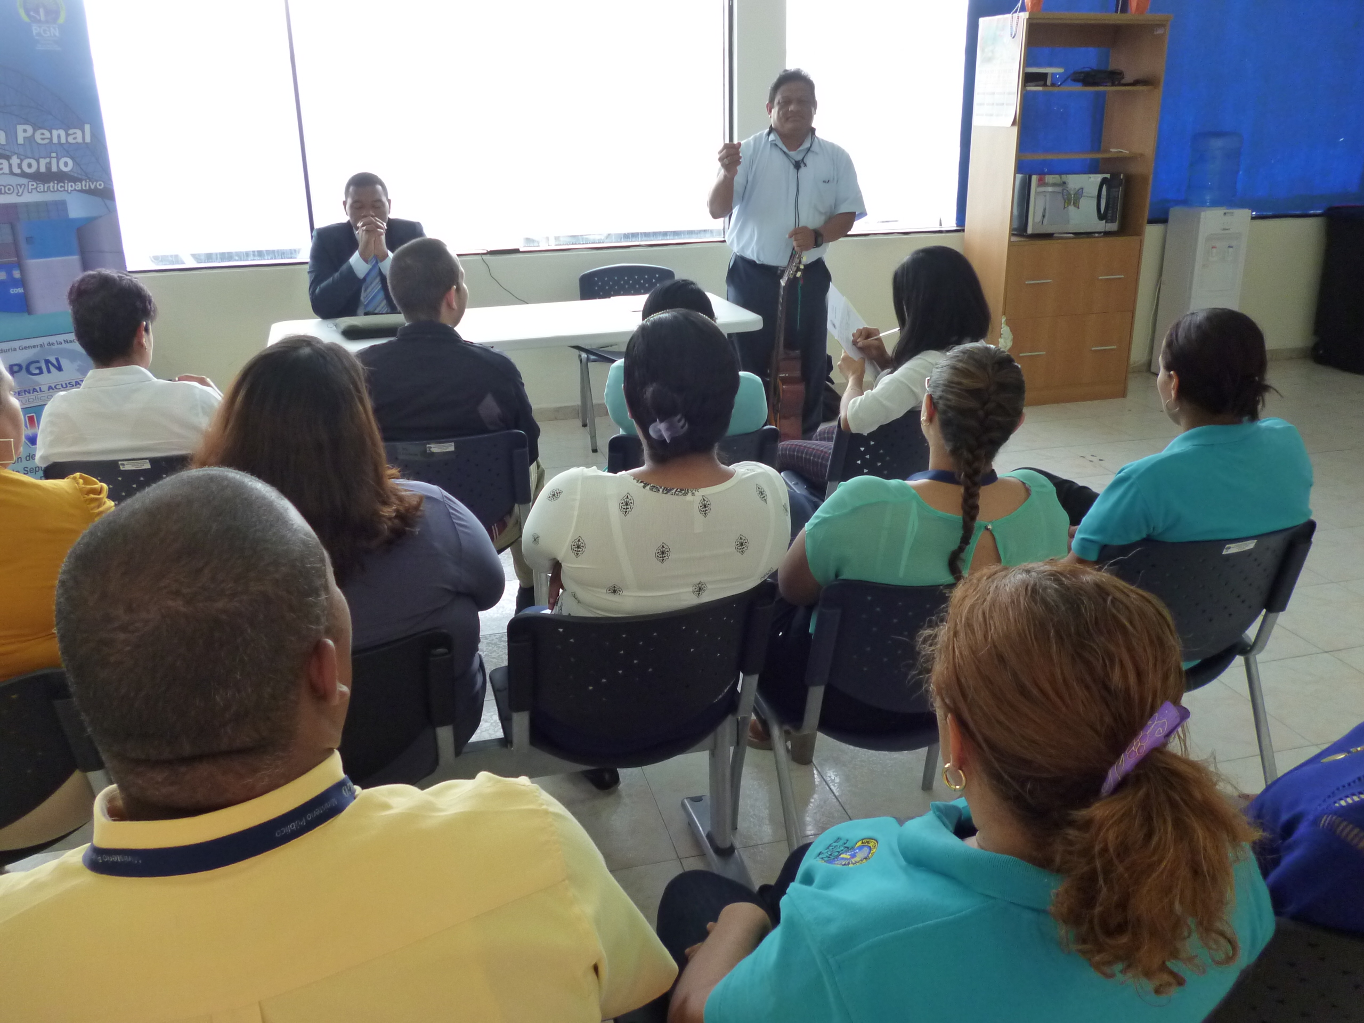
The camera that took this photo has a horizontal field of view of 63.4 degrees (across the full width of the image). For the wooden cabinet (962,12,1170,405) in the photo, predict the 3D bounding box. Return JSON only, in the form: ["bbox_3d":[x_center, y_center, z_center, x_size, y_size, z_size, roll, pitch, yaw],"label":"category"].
[{"bbox_3d":[1.942,-1.530,5.731,0.806,1.890,0.410,-7,21,-15],"label":"wooden cabinet"}]

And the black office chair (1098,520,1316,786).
[{"bbox_3d":[0.928,0.319,2.402,0.470,0.800,0.550,-6,20,-14],"label":"black office chair"}]

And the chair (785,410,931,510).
[{"bbox_3d":[0.575,0.009,3.168,0.480,0.770,0.560,-7,21,-17],"label":"chair"}]

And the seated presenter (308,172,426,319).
[{"bbox_3d":[-1.291,-0.721,4.537,0.540,1.270,0.780,-6,21,-15],"label":"seated presenter"}]

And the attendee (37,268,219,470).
[{"bbox_3d":[-1.358,-0.114,3.102,0.500,1.220,0.800,-4,20,-8],"label":"attendee"}]

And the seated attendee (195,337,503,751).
[{"bbox_3d":[-0.636,0.222,2.116,0.560,1.230,0.800,-6,20,-12],"label":"seated attendee"}]

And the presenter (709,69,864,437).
[{"bbox_3d":[0.425,-0.998,4.702,0.620,1.630,0.420,0,20,4],"label":"presenter"}]

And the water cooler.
[{"bbox_3d":[3.032,-1.260,6.443,0.340,0.960,0.320,-6,20,-13],"label":"water cooler"}]

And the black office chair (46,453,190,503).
[{"bbox_3d":[-1.340,0.144,3.004,0.470,0.800,0.550,-4,20,-9],"label":"black office chair"}]

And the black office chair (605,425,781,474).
[{"bbox_3d":[0.008,0.066,3.152,0.470,0.800,0.550,-3,20,-7],"label":"black office chair"}]

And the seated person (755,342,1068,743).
[{"bbox_3d":[0.372,0.162,2.250,0.500,1.110,0.740,-7,21,-16],"label":"seated person"}]

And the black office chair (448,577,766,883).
[{"bbox_3d":[-0.117,0.423,2.168,0.500,0.800,0.550,-6,20,-13],"label":"black office chair"}]

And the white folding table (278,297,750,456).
[{"bbox_3d":[-0.636,-0.391,4.383,1.800,0.735,0.765,-7,21,-16],"label":"white folding table"}]

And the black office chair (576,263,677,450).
[{"bbox_3d":[-0.262,-0.753,5.276,0.490,0.800,0.560,-6,20,-14],"label":"black office chair"}]

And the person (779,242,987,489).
[{"bbox_3d":[0.517,-0.181,3.137,0.470,1.150,0.700,-13,23,-31],"label":"person"}]

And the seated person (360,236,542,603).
[{"bbox_3d":[-0.660,-0.186,3.206,0.500,1.260,0.820,-4,20,-9],"label":"seated person"}]

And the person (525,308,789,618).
[{"bbox_3d":[-0.097,0.176,2.114,0.480,1.190,0.720,-5,20,-12],"label":"person"}]

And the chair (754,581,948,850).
[{"bbox_3d":[0.401,0.371,2.171,0.480,0.770,0.560,-6,21,-15],"label":"chair"}]

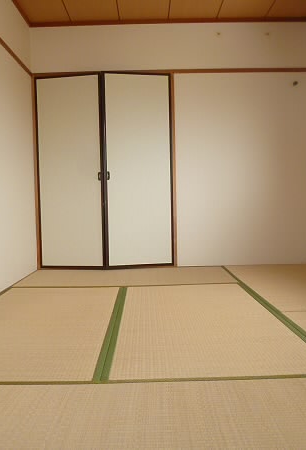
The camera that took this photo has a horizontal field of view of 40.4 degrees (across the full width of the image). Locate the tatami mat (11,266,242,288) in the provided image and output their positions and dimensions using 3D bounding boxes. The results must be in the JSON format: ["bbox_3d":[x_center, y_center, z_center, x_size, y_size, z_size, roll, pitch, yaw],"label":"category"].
[{"bbox_3d":[-0.199,0.439,3.544,1.740,0.028,0.802,-1,3,-1],"label":"tatami mat"}]

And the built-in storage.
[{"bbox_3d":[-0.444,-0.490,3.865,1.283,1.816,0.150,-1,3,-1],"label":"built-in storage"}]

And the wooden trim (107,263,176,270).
[{"bbox_3d":[-0.114,0.394,3.905,0.656,0.035,0.040,-1,3,-6],"label":"wooden trim"}]

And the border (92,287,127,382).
[{"bbox_3d":[-0.198,0.503,2.312,0.060,0.012,1.666,-1,3,-1],"label":"border"}]

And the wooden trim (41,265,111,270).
[{"bbox_3d":[-0.755,0.406,3.896,0.627,0.035,0.040,-1,3,5],"label":"wooden trim"}]

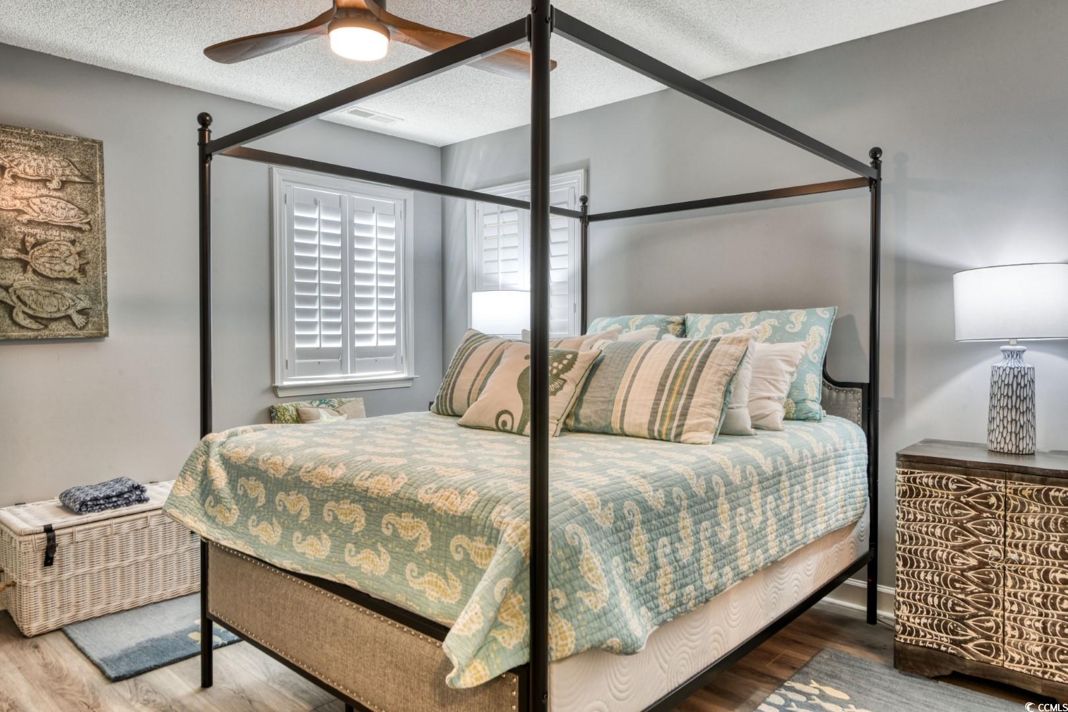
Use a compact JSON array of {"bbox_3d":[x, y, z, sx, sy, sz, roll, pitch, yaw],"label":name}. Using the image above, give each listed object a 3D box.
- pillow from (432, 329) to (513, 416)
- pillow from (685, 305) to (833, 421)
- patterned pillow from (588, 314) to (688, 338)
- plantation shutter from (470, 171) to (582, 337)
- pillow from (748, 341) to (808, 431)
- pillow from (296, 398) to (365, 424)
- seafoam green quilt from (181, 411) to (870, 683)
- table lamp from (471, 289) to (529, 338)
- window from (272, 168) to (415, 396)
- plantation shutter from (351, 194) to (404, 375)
[{"bbox_3d":[-0.045,0.066,3.047,0.740,0.460,0.180,2,-33,34],"label":"pillow"},{"bbox_3d":[0.939,0.027,3.112,0.700,0.475,0.170,2,-13,43],"label":"pillow"},{"bbox_3d":[0.515,0.025,3.509,0.670,0.470,0.170,2,-12,43],"label":"patterned pillow"},{"bbox_3d":[-0.095,-0.424,4.344,0.975,1.275,0.090,2,3,43],"label":"plantation shutter"},{"bbox_3d":[0.792,0.105,2.918,0.600,0.420,0.160,2,-27,43],"label":"pillow"},{"bbox_3d":[-1.109,0.453,3.961,0.150,0.420,0.440,-24,-14,41],"label":"pillow"},{"bbox_3d":[0.037,0.449,2.642,1.760,0.400,2.060,2,3,43],"label":"seafoam green quilt"},{"bbox_3d":[-0.146,-0.044,4.072,0.400,0.655,0.400,2,3,43],"label":"table lamp"},{"bbox_3d":[-1.096,-0.440,4.319,0.080,1.235,0.955,2,3,43],"label":"window"},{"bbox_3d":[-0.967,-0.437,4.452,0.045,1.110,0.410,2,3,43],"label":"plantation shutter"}]

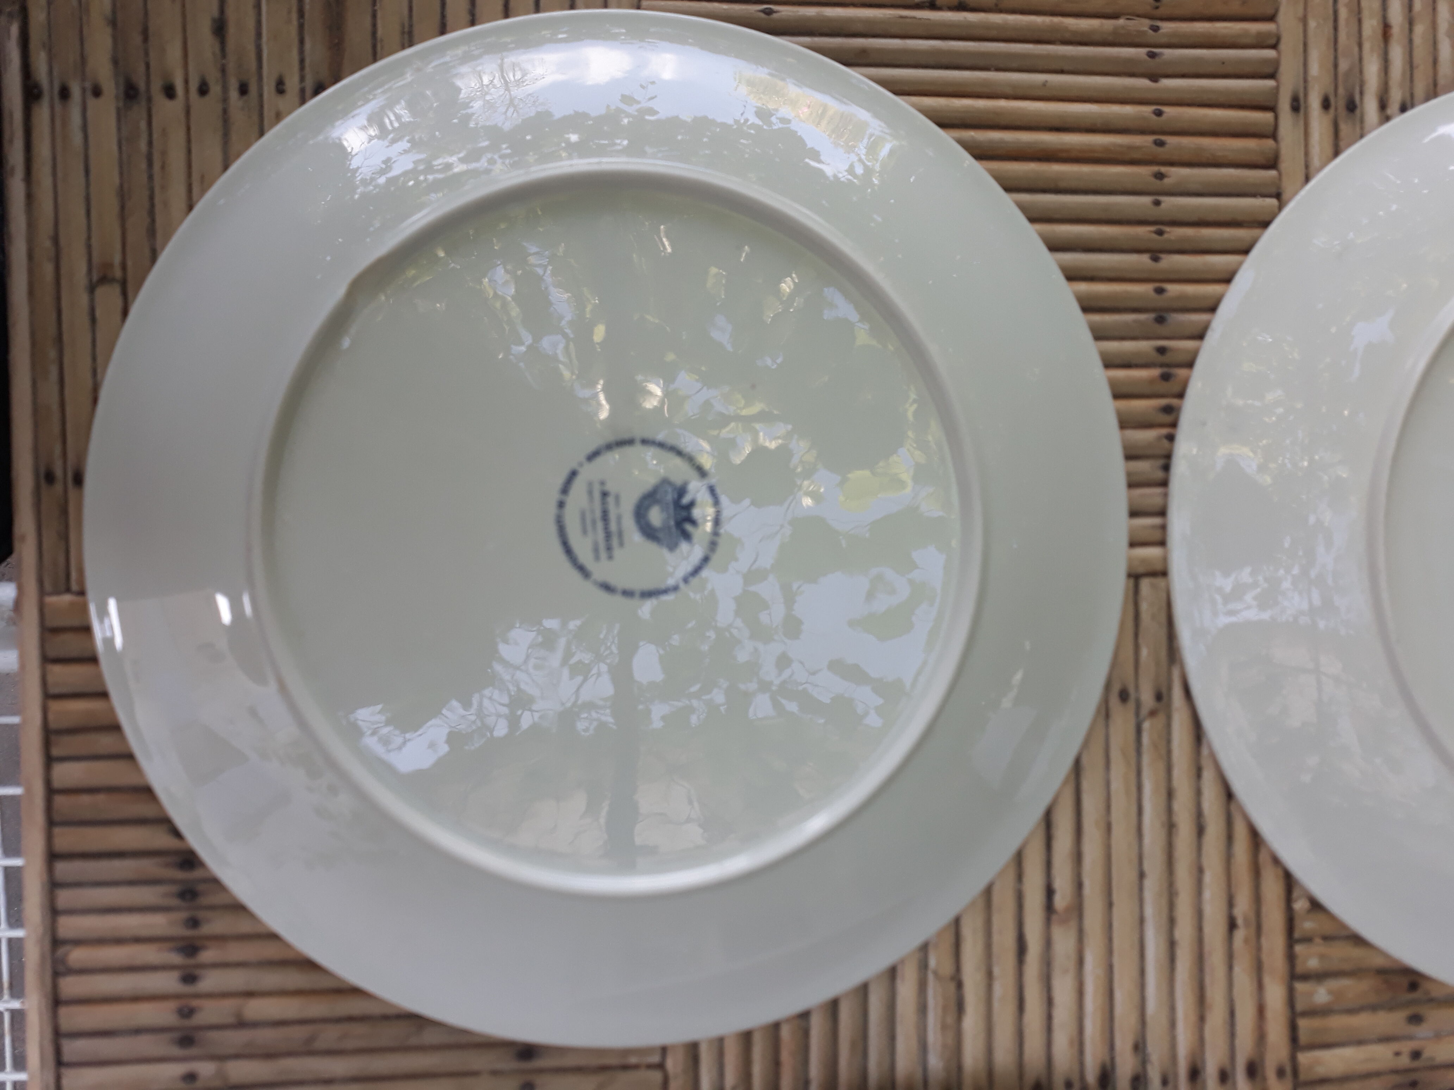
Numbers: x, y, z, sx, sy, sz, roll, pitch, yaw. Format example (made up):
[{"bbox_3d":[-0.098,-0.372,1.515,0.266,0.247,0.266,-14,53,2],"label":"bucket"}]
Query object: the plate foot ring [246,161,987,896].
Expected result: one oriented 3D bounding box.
[{"bbox_3d":[-0.023,-0.004,0.267,0.174,0.007,0.174,0,90,-5],"label":"plate foot ring"}]

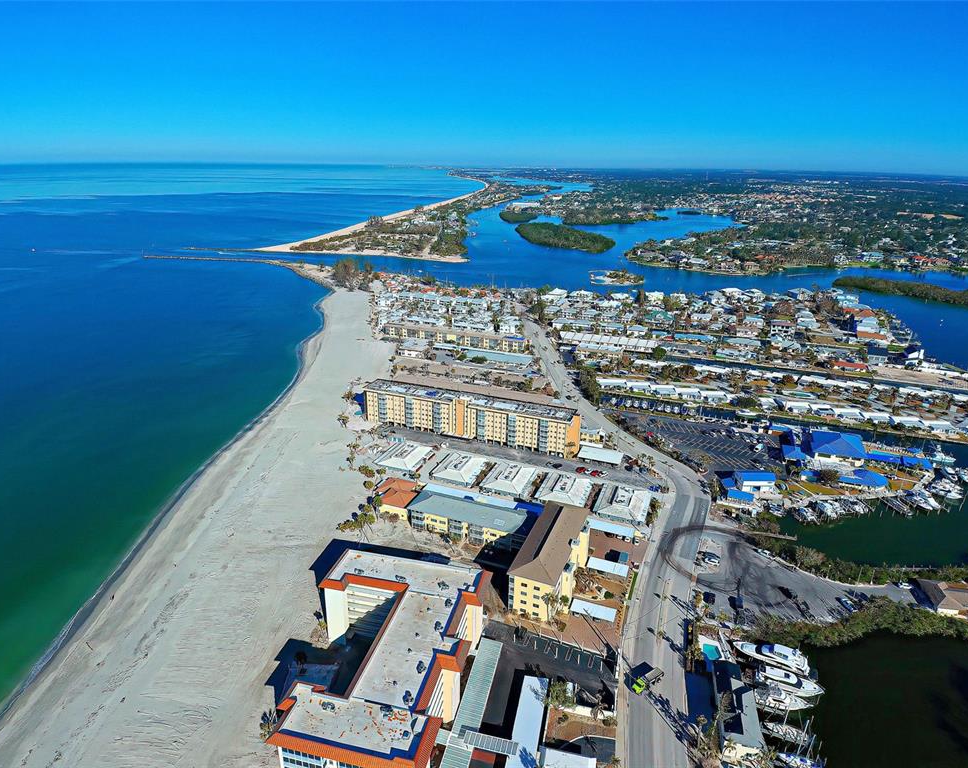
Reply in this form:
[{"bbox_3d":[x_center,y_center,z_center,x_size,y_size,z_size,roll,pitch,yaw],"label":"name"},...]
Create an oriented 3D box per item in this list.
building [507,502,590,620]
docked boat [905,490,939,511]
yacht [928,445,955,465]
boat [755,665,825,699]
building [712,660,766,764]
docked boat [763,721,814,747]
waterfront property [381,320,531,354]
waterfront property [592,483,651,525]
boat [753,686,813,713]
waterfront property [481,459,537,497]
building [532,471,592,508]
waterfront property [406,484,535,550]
[{"bbox_3d":[21.130,53.700,155.790,14.800,14.000,37.500,11,25,22],"label":"building"},{"bbox_3d":[170.000,46.050,196.040,3.400,3.200,9.800,-6,24,-15],"label":"docked boat"},{"bbox_3d":[205.590,33.060,224.980,10.900,5.500,3.800,4,23,8],"label":"yacht"},{"bbox_3d":[73.400,72.230,121.790,14.000,4.400,4.600,9,25,18],"label":"boat"},{"bbox_3d":[56.390,73.380,113.660,8.200,6.000,19.500,6,24,13],"label":"building"},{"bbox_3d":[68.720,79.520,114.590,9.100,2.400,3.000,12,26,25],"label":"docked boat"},{"bbox_3d":[-20.380,-34.010,353.410,102.000,9.700,14.000,7,24,15],"label":"waterfront property"},{"bbox_3d":[51.260,43.190,184.960,17.400,4.300,19.000,9,25,18],"label":"waterfront property"},{"bbox_3d":[69.780,73.830,118.260,11.800,4.200,4.100,7,24,15],"label":"boat"},{"bbox_3d":[10.140,36.840,198.350,16.500,4.300,19.000,9,25,18],"label":"waterfront property"},{"bbox_3d":[31.670,41.790,196.020,18.400,4.800,18.900,9,24,18],"label":"building"},{"bbox_3d":[-4.870,45.610,172.150,39.000,8.800,12.200,9,25,18],"label":"waterfront property"}]

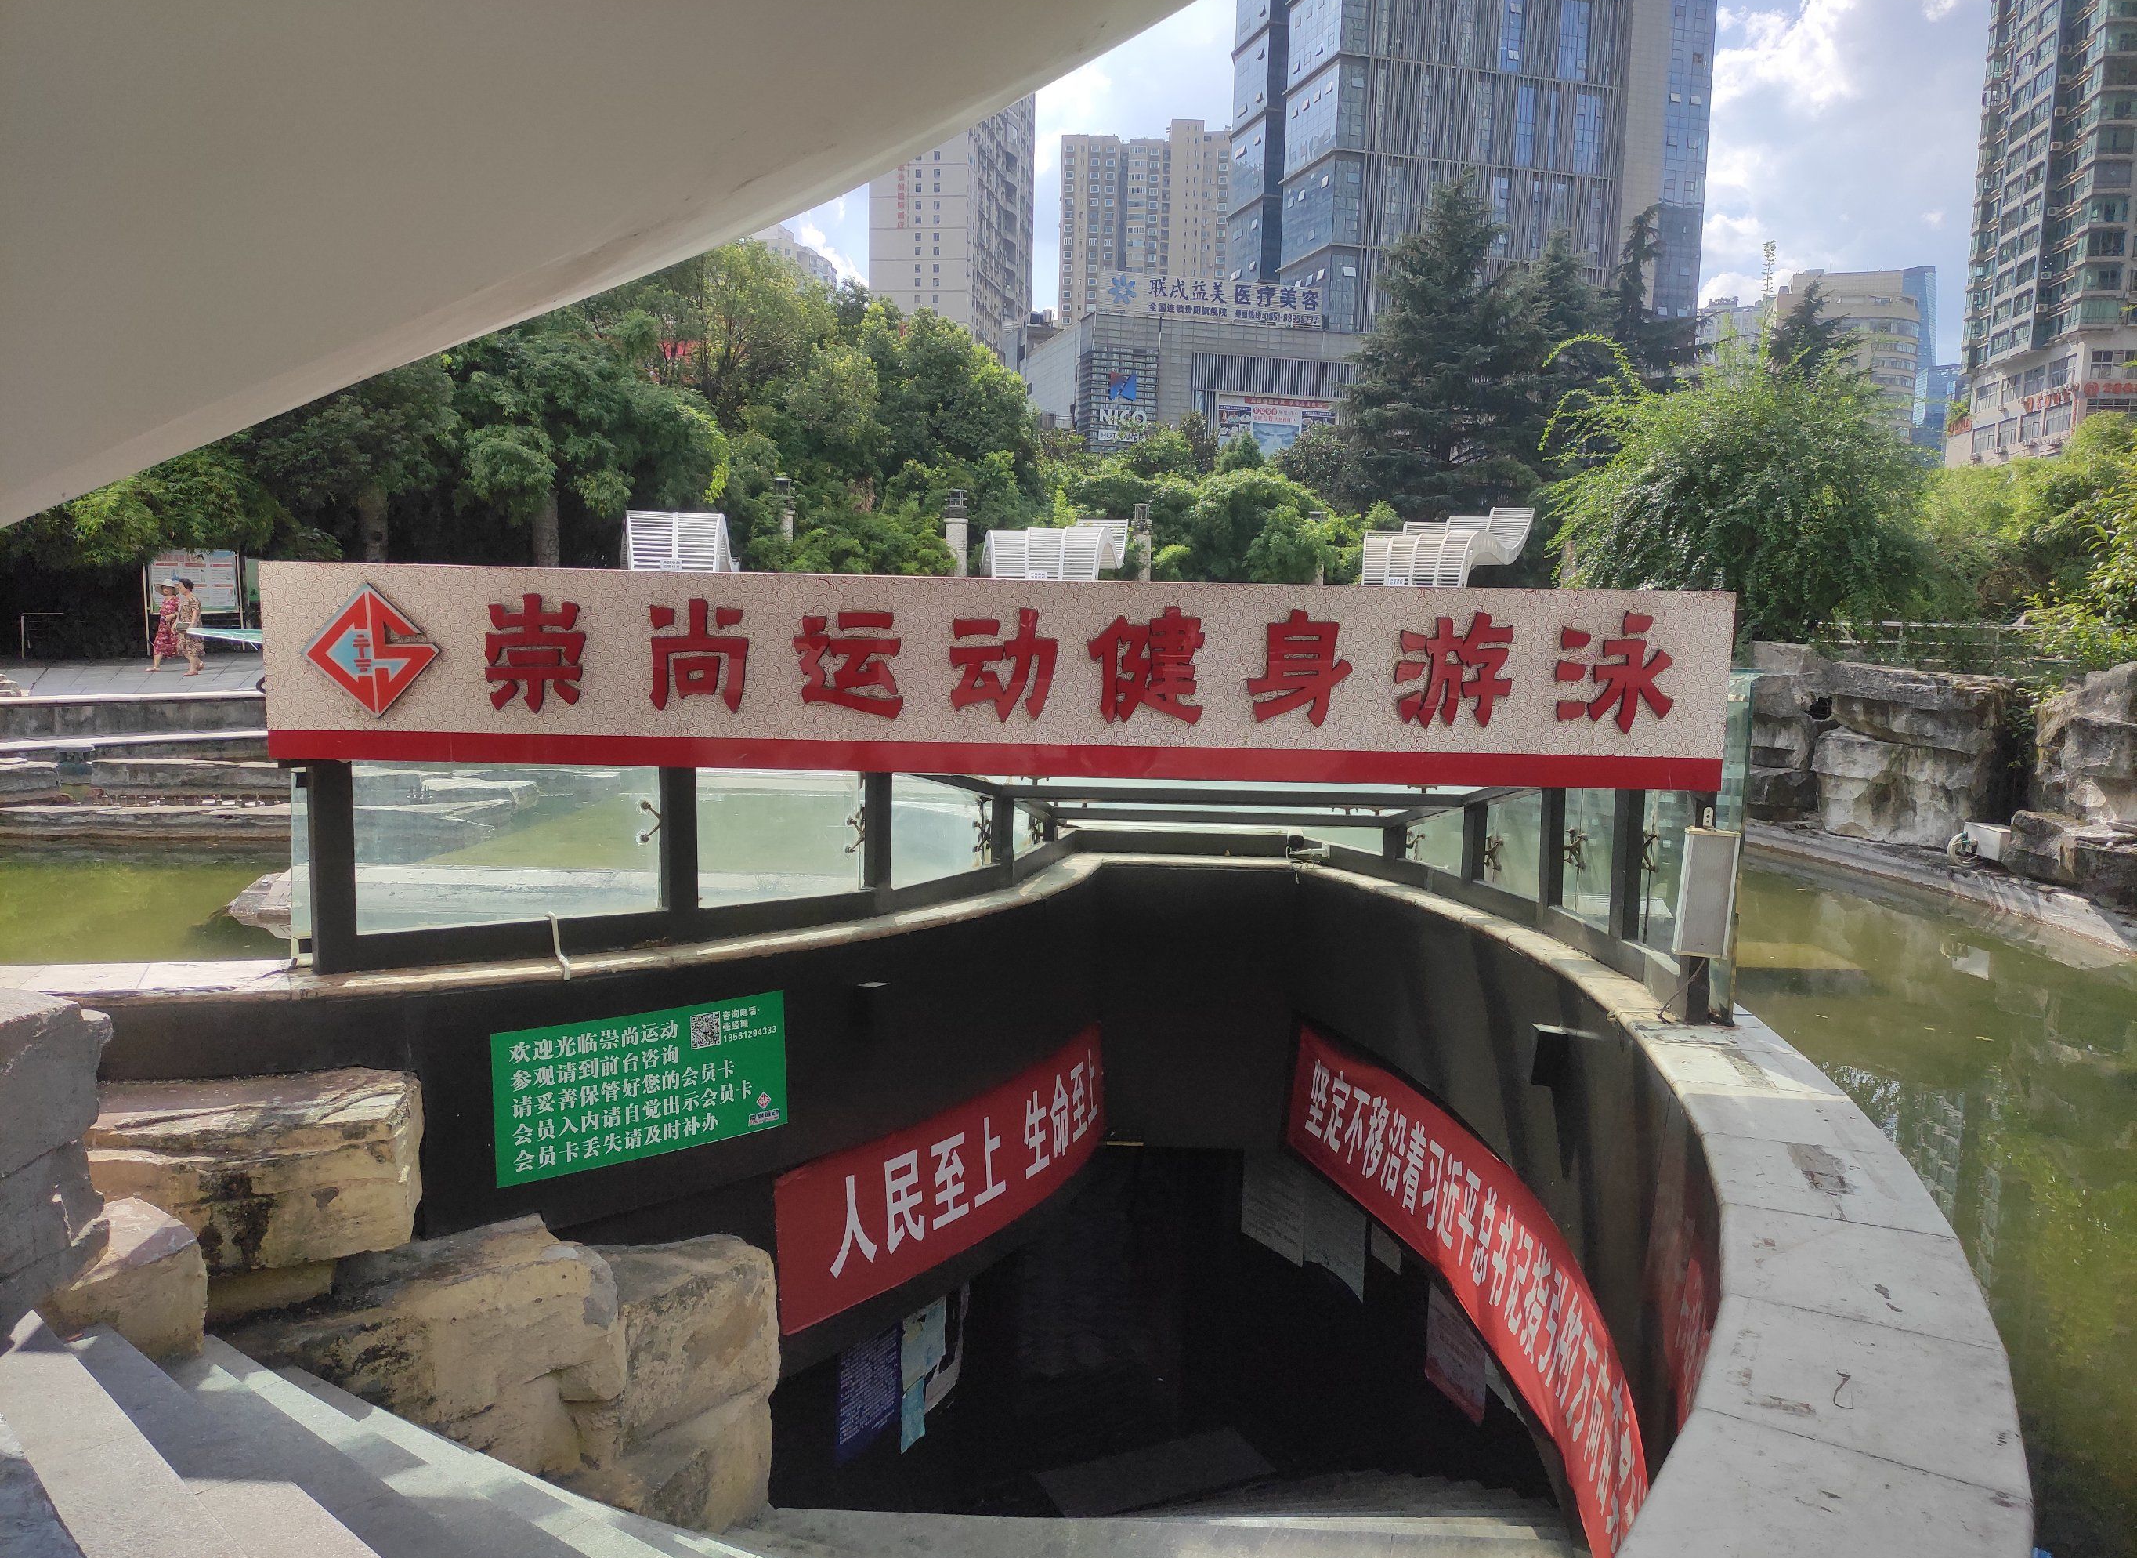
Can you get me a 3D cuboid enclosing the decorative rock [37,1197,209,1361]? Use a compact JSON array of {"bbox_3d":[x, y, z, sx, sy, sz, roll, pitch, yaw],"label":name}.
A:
[{"bbox_3d":[-2.477,1.309,4.050,0.440,0.320,0.370,-3,8,-27],"label":"decorative rock"}]

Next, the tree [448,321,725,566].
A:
[{"bbox_3d":[-9.517,-5.630,30.561,5.481,6.723,5.481,-1,7,-17],"label":"tree"}]

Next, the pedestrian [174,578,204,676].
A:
[{"bbox_3d":[-13.836,-2.391,24.300,0.430,1.560,0.430,-2,7,-20],"label":"pedestrian"}]

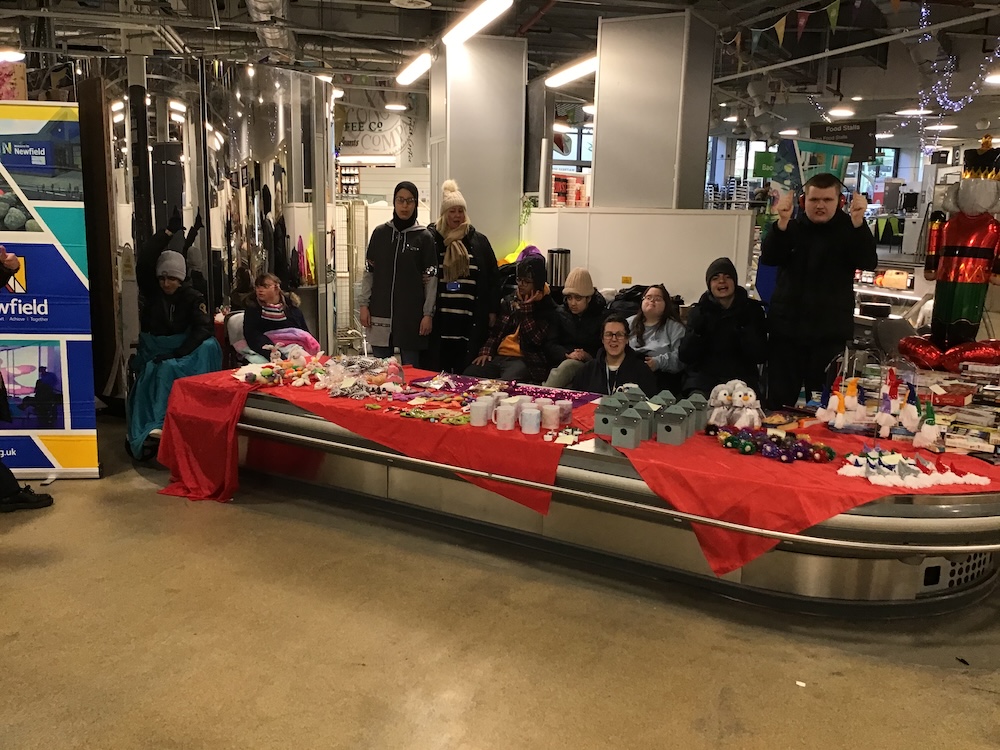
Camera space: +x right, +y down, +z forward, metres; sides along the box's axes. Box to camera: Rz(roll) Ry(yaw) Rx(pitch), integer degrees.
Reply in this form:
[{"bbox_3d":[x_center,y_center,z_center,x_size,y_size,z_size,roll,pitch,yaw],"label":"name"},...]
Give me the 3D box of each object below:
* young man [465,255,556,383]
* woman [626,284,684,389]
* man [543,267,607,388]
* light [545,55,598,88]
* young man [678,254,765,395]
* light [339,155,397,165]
[{"bbox_3d":[0.077,-0.094,5.514,0.520,1.233,0.760,8,13,31],"label":"young man"},{"bbox_3d":[0.894,0.026,5.344,0.440,1.098,0.680,3,12,11],"label":"woman"},{"bbox_3d":[0.431,-0.047,5.415,0.500,1.194,0.760,6,13,24],"label":"man"},{"bbox_3d":[0.694,-2.687,7.824,0.140,0.090,1.650,-2,12,-14],"label":"light"},{"bbox_3d":[1.268,-0.026,5.181,0.540,1.280,0.760,2,12,4],"label":"young man"},{"bbox_3d":[-2.270,-3.601,15.000,1.120,0.110,0.110,-2,12,-14],"label":"light"}]

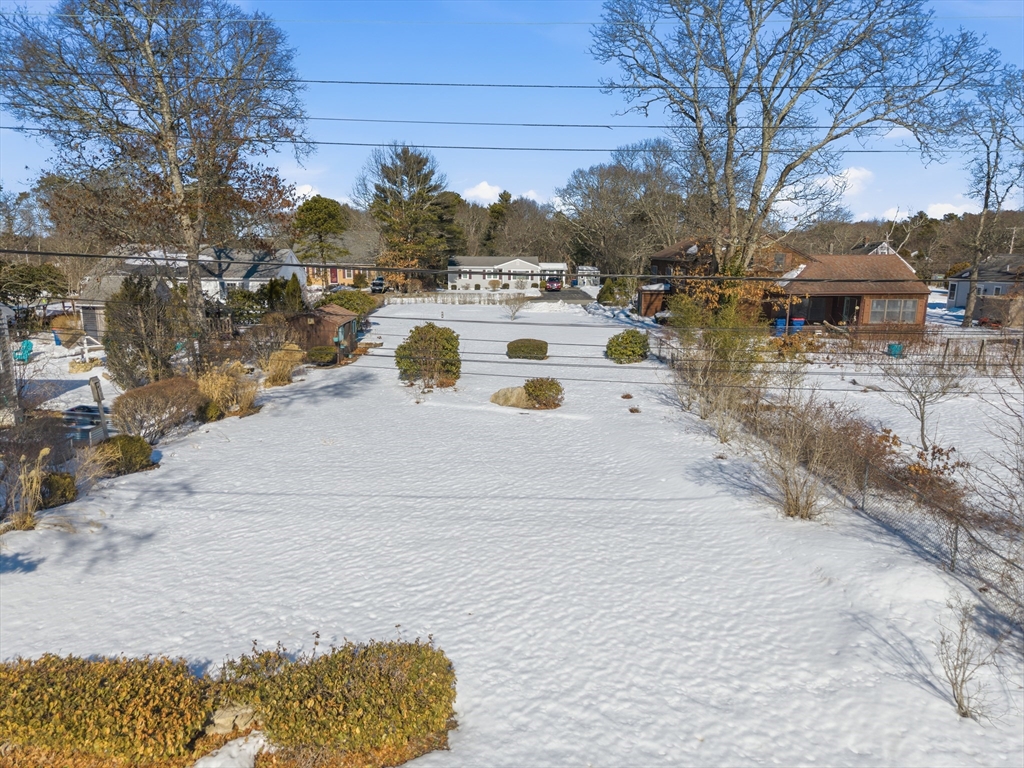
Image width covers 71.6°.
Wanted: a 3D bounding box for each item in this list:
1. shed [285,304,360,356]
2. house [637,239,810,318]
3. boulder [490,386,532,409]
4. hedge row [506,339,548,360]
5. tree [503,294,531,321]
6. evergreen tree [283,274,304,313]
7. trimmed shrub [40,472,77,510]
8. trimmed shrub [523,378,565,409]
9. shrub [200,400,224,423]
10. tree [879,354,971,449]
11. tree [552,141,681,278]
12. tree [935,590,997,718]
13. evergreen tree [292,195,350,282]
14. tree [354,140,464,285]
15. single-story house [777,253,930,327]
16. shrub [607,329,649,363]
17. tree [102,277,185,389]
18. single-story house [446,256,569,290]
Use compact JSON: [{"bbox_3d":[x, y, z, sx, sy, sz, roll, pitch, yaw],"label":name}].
[{"bbox_3d":[-9.850,-2.675,37.086,2.500,2.650,4.400,0,11,-1],"label":"shed"},{"bbox_3d":[15.600,-7.736,53.516,10.500,5.600,8.000,0,11,0],"label":"house"},{"bbox_3d":[0.065,0.459,26.550,1.776,0.746,1.155,0,11,0],"label":"boulder"},{"bbox_3d":[0.800,-1.846,37.148,2.100,1.000,1.550,0,11,0],"label":"hedge row"},{"bbox_3d":[0.347,-5.946,54.686,2.157,2.115,2.157,0,11,0],"label":"tree"},{"bbox_3d":[-18.388,-7.696,60.024,1.691,3.423,1.691,0,11,0],"label":"evergreen tree"},{"bbox_3d":[-10.616,2.450,16.603,0.912,0.797,0.912,0,11,0],"label":"trimmed shrub"},{"bbox_3d":[1.170,0.303,26.156,1.500,1.050,1.380,0,11,0],"label":"trimmed shrub"},{"bbox_3d":[-10.314,0.937,24.330,0.925,0.692,0.925,0,11,0],"label":"shrub"},{"bbox_3d":[12.000,0.493,20.689,2.600,2.800,2.500,0,11,0],"label":"tree"},{"bbox_3d":[14.400,-21.973,92.494,16.600,19.000,15.000,0,11,0],"label":"tree"},{"bbox_3d":[5.838,3.482,9.100,0.795,1.757,0.795,0,11,0],"label":"tree"},{"bbox_3d":[-23.066,-16.936,85.518,6.745,11.400,6.745,0,11,0],"label":"evergreen tree"},{"bbox_3d":[-12.649,-20.904,89.363,13.342,17.649,12.007,0,11,0],"label":"tree"},{"bbox_3d":[21.079,-6.191,48.287,9.895,5.140,8.149,0,11,-2],"label":"single-story house"},{"bbox_3d":[5.868,-1.956,35.996,2.307,1.724,2.307,0,11,0],"label":"shrub"},{"bbox_3d":[-15.500,-2.351,29.913,3.000,4.800,2.900,0,11,0],"label":"tree"},{"bbox_3d":[-0.300,-15.054,95.392,15.300,4.300,8.500,0,11,0],"label":"single-story house"}]

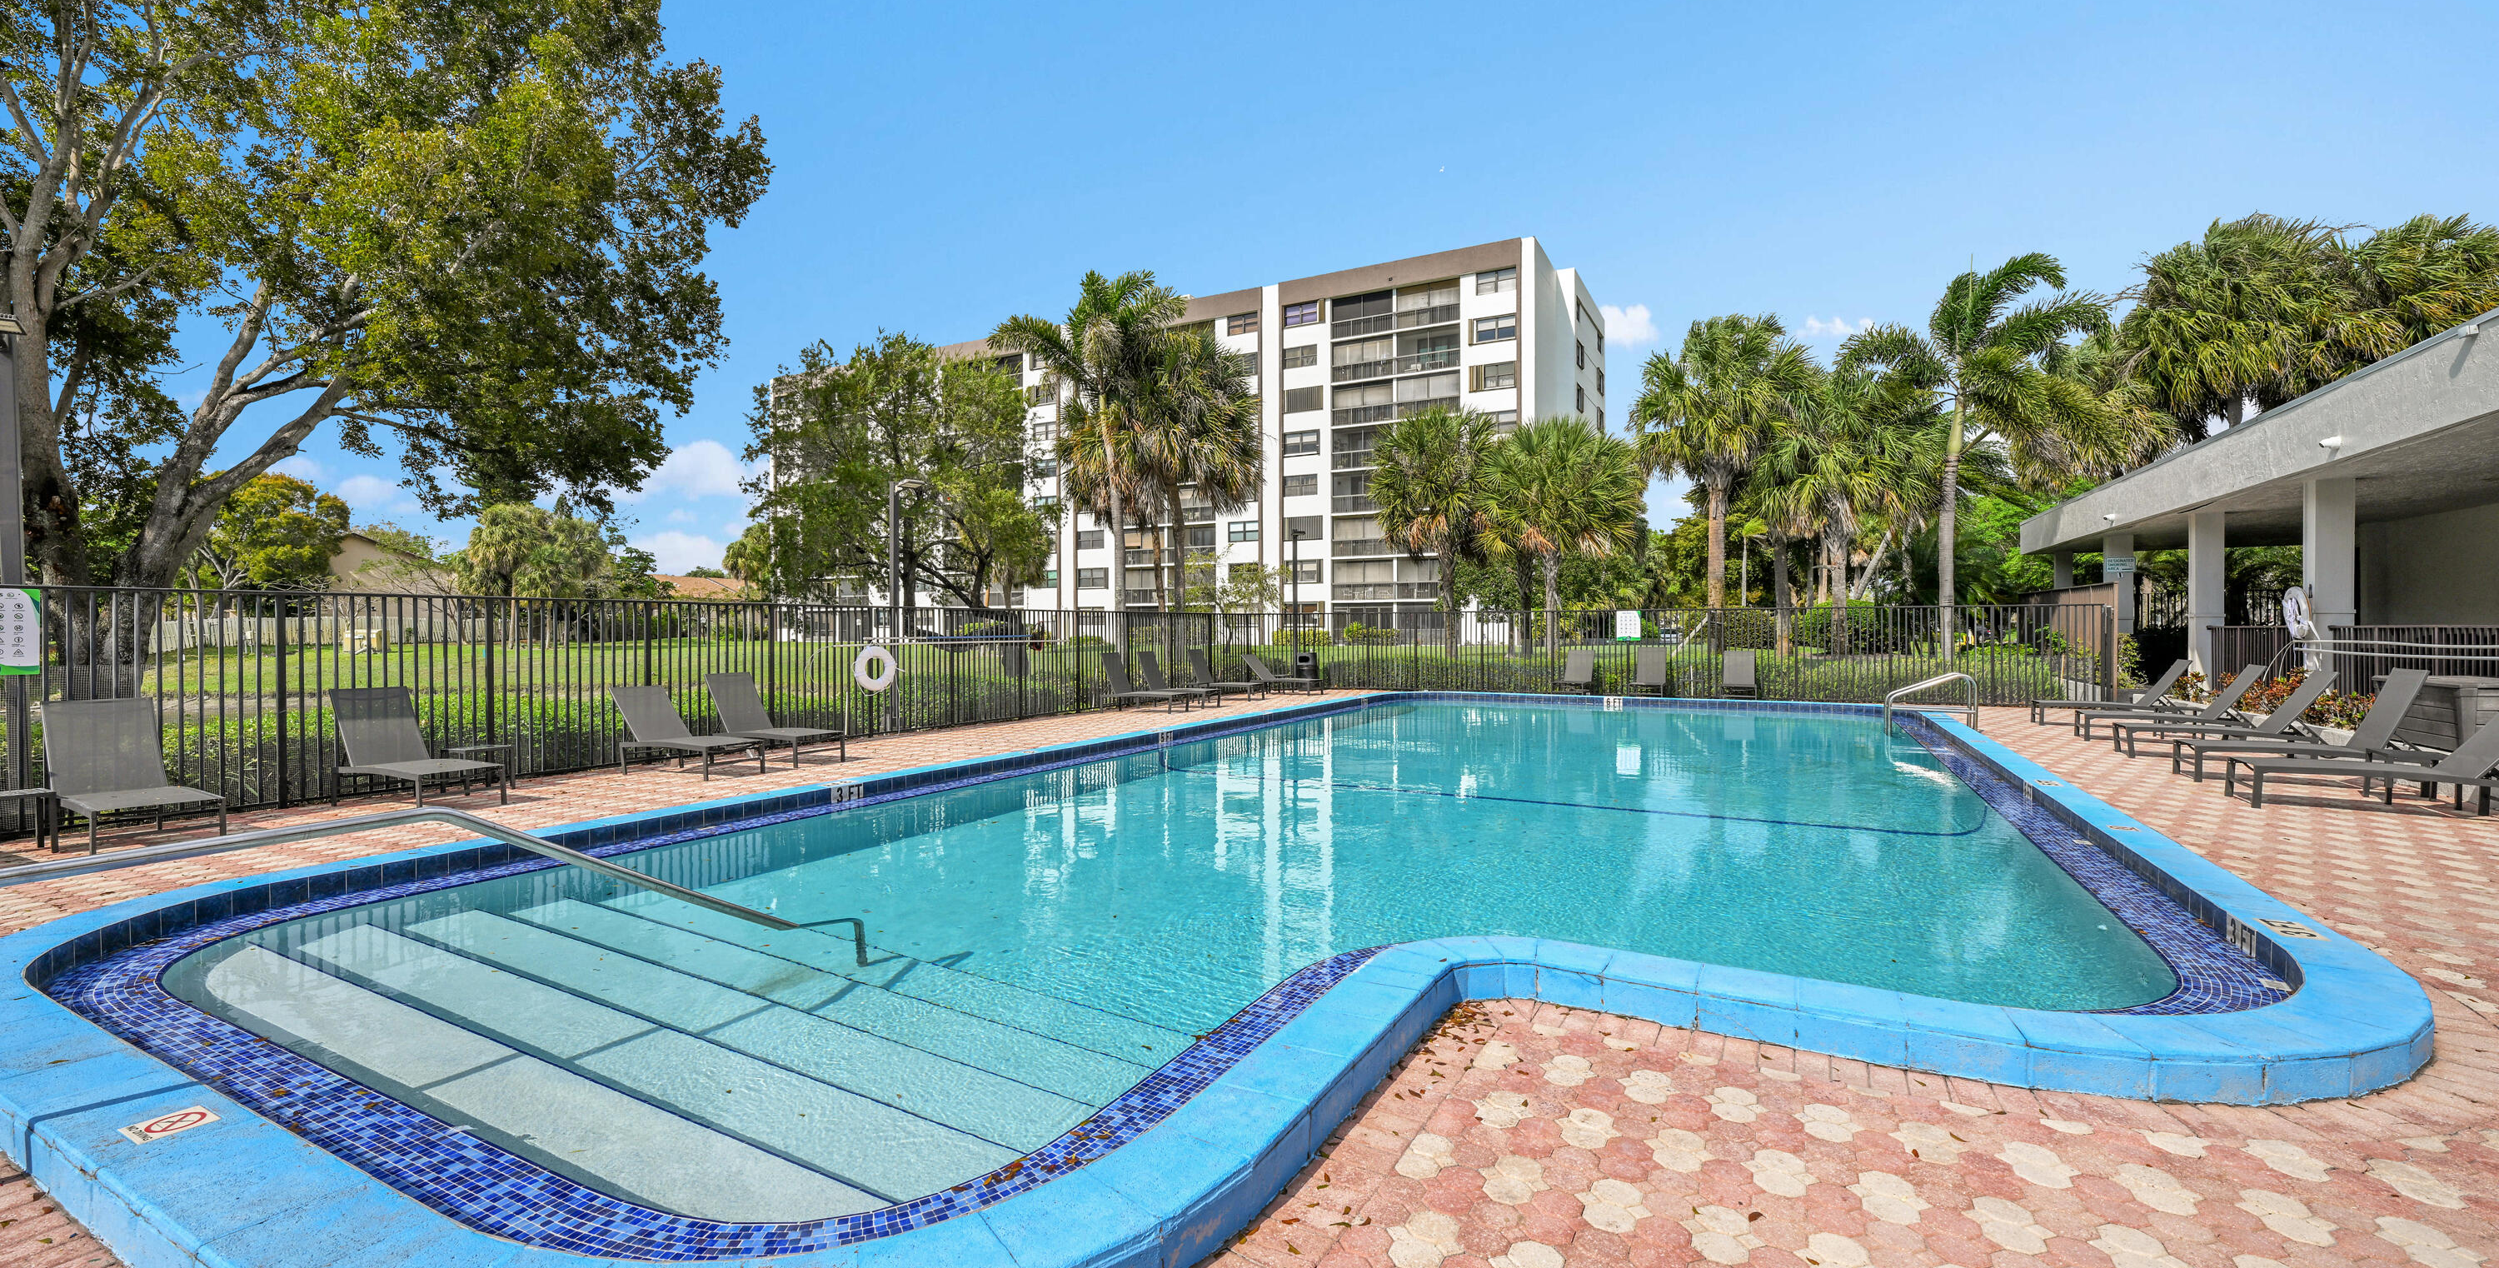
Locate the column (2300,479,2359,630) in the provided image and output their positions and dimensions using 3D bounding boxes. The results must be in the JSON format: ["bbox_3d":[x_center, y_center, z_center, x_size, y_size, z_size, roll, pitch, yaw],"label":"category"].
[{"bbox_3d":[15.440,-0.560,13.890,0.410,3.250,0.410,0,0,30],"label":"column"}]

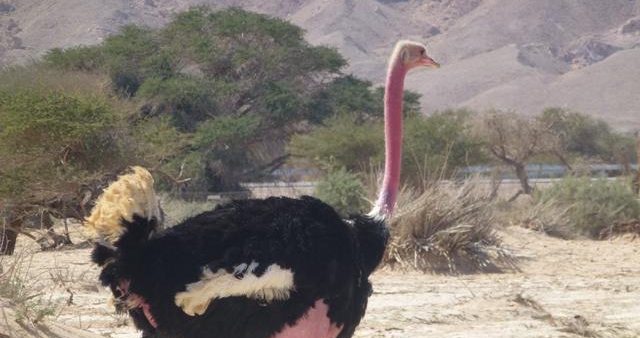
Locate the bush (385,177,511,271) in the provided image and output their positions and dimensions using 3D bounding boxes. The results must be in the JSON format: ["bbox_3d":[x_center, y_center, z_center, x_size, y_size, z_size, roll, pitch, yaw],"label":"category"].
[{"bbox_3d":[1.547,0.695,66.000,1.628,1.177,1.384,0,0,0],"label":"bush"}]

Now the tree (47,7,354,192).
[{"bbox_3d":[-3.243,-1.859,143.000,8.359,5.048,7.105,0,0,0],"label":"tree"}]

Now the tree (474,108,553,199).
[{"bbox_3d":[4.884,-0.391,133.000,1.969,2.221,1.772,0,0,0],"label":"tree"}]

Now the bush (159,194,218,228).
[{"bbox_3d":[-2.220,0.726,90.000,1.076,0.615,0.968,0,0,0],"label":"bush"}]

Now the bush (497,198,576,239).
[{"bbox_3d":[3.451,0.789,84.000,1.275,0.670,1.084,0,0,0],"label":"bush"}]

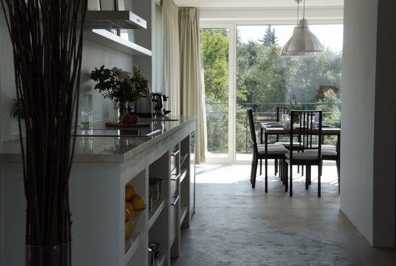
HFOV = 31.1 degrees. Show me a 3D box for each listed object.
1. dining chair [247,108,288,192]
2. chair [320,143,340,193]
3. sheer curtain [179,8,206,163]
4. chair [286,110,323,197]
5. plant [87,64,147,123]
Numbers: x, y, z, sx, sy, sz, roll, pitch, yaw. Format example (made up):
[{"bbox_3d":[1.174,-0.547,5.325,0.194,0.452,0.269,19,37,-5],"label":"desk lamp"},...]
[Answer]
[{"bbox_3d":[0.904,0.202,9.061,0.530,0.990,0.440,0,3,4],"label":"dining chair"},{"bbox_3d":[1.651,0.212,8.973,0.530,0.980,0.440,1,3,13],"label":"chair"},{"bbox_3d":[-0.082,-0.768,11.645,0.450,2.540,0.150,0,3,3],"label":"sheer curtain"},{"bbox_3d":[1.264,0.236,8.463,0.440,0.990,0.530,0,3,3],"label":"chair"},{"bbox_3d":[-0.574,-0.279,5.199,0.410,0.420,0.360,0,3,3],"label":"plant"}]

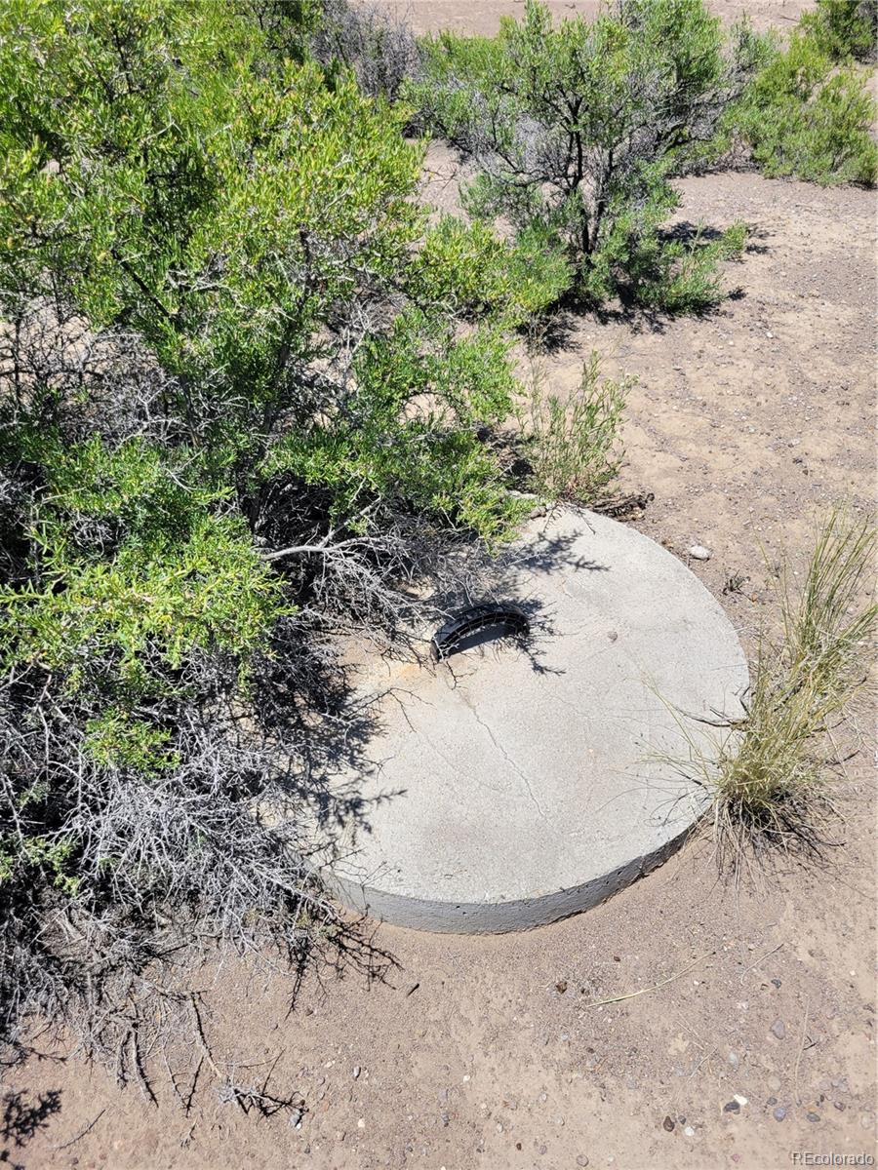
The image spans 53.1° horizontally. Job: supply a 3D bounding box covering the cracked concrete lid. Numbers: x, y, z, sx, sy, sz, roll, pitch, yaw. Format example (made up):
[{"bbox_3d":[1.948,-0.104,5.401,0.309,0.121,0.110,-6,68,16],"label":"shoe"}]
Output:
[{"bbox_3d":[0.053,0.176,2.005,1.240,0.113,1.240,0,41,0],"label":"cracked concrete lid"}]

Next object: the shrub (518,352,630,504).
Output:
[{"bbox_3d":[0.378,-0.425,2.455,0.310,0.340,0.290,0,41,0],"label":"shrub"}]

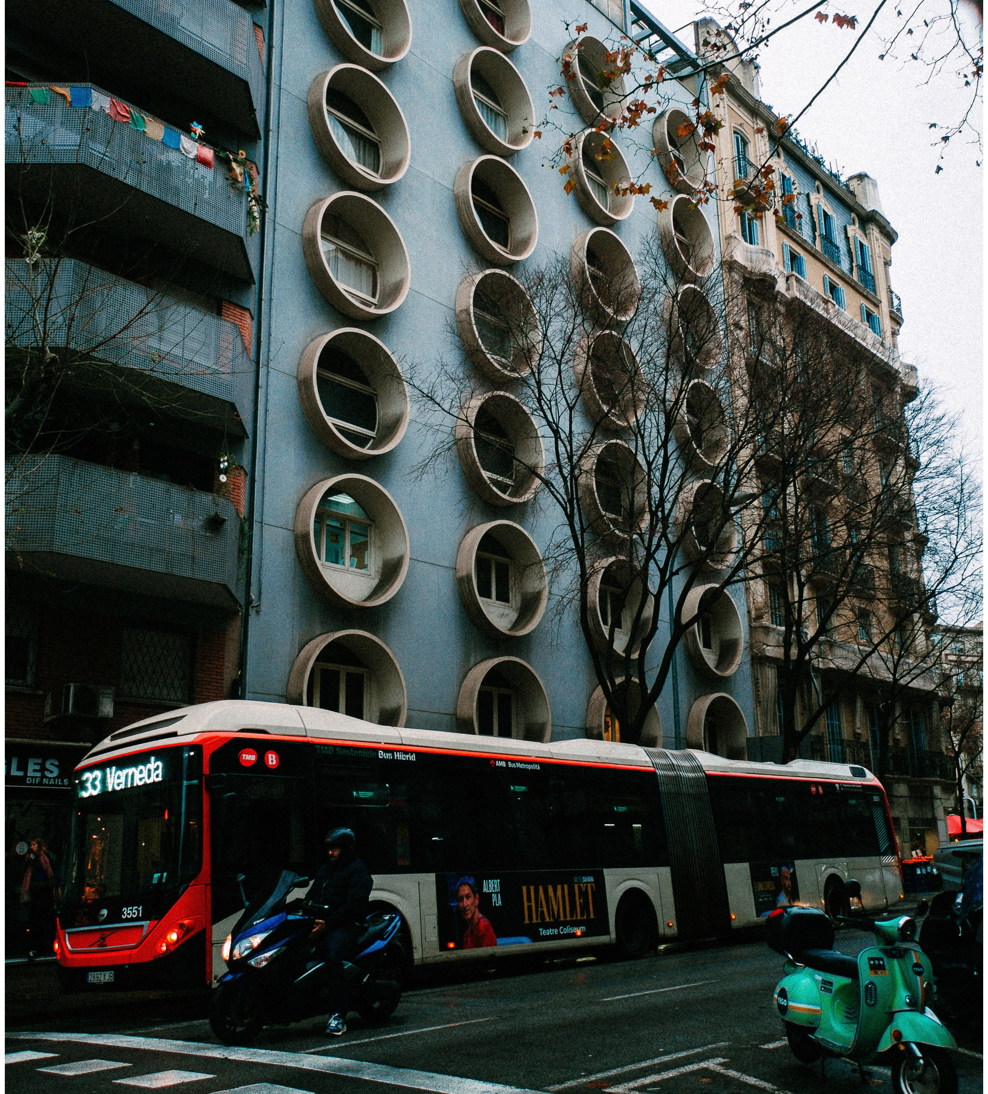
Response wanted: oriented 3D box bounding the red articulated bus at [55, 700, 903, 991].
[{"bbox_3d":[1.973,5.019,18.564,2.550,3.250,18.100,-14,-21,40],"label":"red articulated bus"}]

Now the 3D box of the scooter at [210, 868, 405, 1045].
[{"bbox_3d":[-1.637,3.649,10.042,0.780,1.430,2.200,-15,-21,40],"label":"scooter"}]

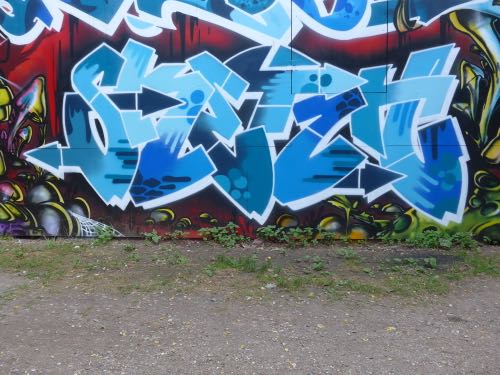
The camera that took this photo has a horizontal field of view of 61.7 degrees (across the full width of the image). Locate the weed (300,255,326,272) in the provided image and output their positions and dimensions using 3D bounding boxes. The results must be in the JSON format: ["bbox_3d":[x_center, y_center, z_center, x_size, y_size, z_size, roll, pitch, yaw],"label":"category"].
[{"bbox_3d":[0.814,0.961,5.311,0.301,0.169,0.266,0,4,5],"label":"weed"}]

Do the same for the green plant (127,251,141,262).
[{"bbox_3d":[-1.611,0.968,5.797,0.158,0.110,0.140,0,4,5],"label":"green plant"}]

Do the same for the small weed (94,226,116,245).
[{"bbox_3d":[-2.468,0.818,7.164,0.297,0.273,0.247,0,4,5],"label":"small weed"}]

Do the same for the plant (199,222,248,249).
[{"bbox_3d":[-0.426,0.786,6.930,0.809,0.350,0.504,0,4,5],"label":"plant"}]

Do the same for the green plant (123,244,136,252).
[{"bbox_3d":[-1.840,0.931,6.401,0.174,0.093,0.154,0,4,5],"label":"green plant"}]

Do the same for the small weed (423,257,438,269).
[{"bbox_3d":[2.326,0.966,5.401,0.162,0.125,0.143,0,4,5],"label":"small weed"}]

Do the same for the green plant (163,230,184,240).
[{"bbox_3d":[-1.333,0.837,7.312,0.354,0.139,0.221,0,4,5],"label":"green plant"}]

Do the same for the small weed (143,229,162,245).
[{"bbox_3d":[-1.659,0.833,7.138,0.289,0.238,0.240,0,4,5],"label":"small weed"}]

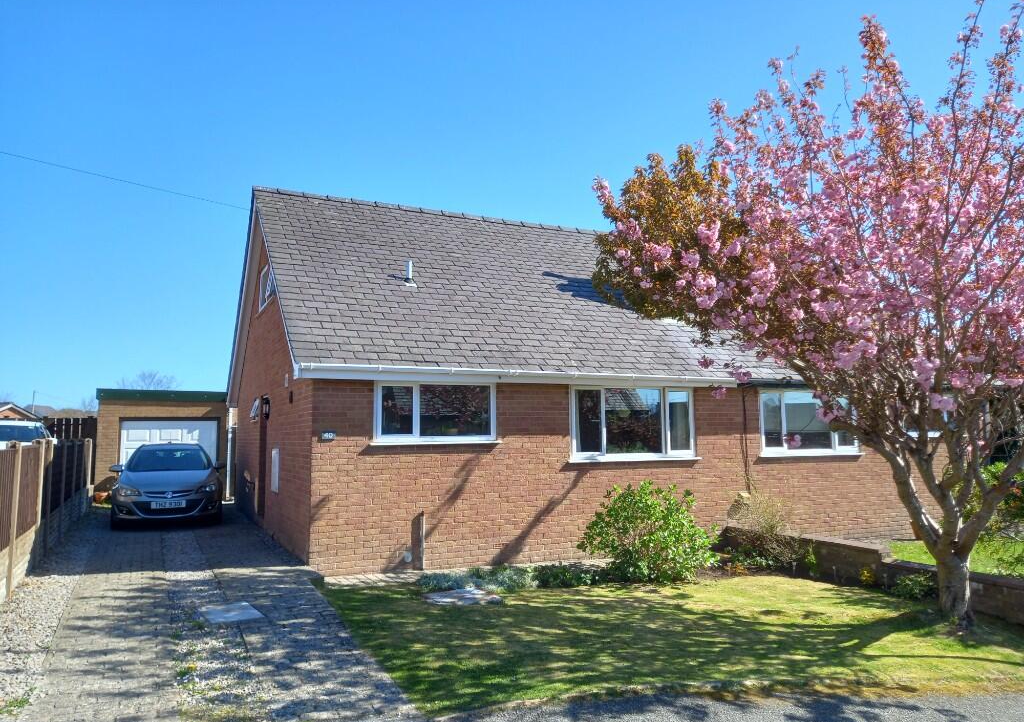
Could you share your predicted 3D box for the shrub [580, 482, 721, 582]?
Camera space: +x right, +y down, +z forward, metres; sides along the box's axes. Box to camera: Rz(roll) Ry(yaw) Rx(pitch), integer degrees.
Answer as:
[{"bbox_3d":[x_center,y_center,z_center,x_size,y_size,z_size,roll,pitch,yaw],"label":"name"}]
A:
[{"bbox_3d":[1.682,2.151,9.450,1.720,1.220,1.550,2,-7,-25],"label":"shrub"}]

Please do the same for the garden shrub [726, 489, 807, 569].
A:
[{"bbox_3d":[3.548,2.333,10.311,1.080,1.030,1.000,2,-7,-25],"label":"garden shrub"}]

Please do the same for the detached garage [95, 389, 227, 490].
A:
[{"bbox_3d":[-9.467,2.296,20.282,3.100,2.620,5.200,2,-7,-25],"label":"detached garage"}]

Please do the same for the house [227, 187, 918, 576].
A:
[{"bbox_3d":[1.204,0.197,16.158,13.100,6.350,9.850,2,-7,-25],"label":"house"}]

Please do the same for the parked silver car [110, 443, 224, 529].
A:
[{"bbox_3d":[-6.748,2.350,14.560,1.920,1.500,4.400,2,-7,-25],"label":"parked silver car"}]

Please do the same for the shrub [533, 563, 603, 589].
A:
[{"bbox_3d":[0.667,2.555,8.894,0.820,0.290,0.600,2,-7,-25],"label":"shrub"}]

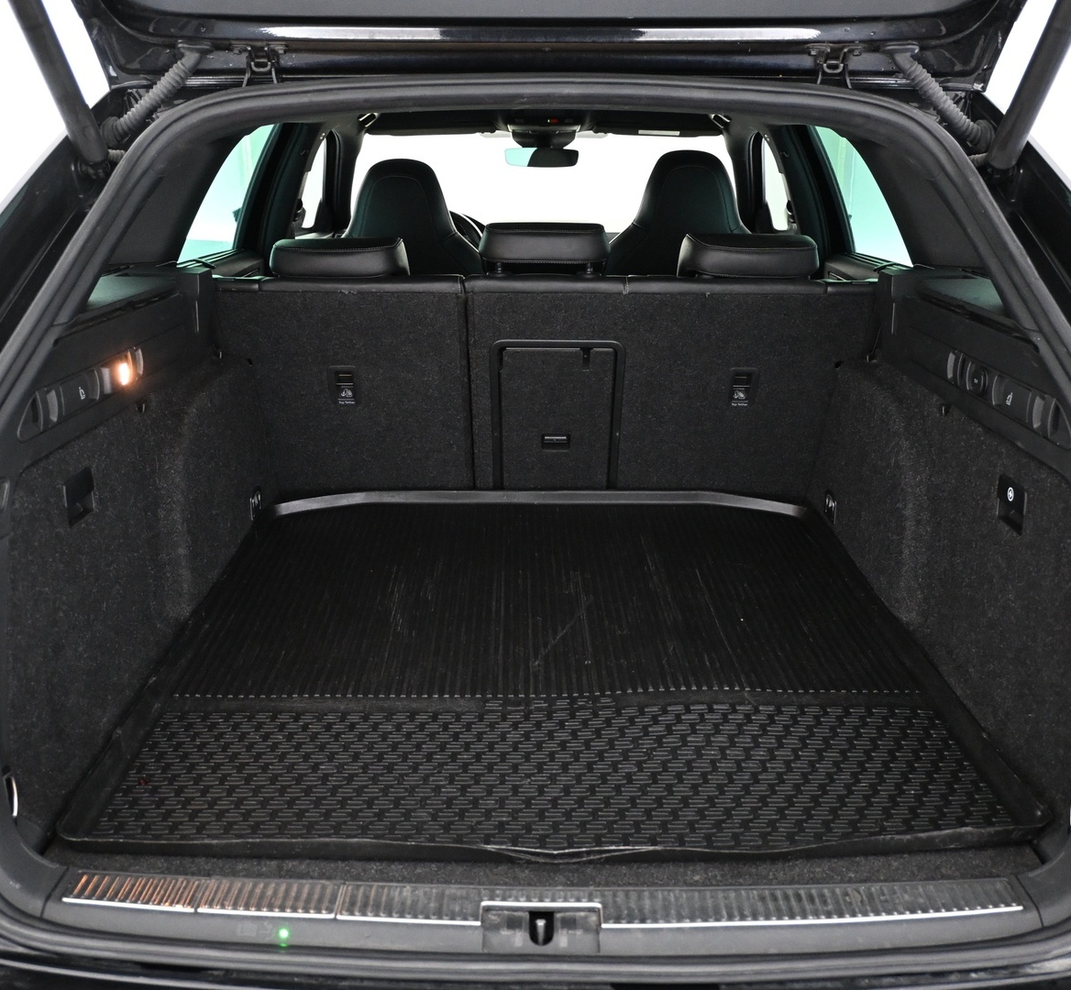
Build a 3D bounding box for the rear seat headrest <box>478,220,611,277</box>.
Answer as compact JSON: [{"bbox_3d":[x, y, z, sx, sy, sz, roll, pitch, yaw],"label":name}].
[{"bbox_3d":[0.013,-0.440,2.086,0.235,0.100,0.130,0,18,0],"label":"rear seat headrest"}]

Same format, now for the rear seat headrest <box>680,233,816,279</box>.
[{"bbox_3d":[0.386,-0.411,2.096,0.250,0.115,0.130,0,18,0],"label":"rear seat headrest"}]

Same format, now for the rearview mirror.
[{"bbox_3d":[0.020,-1.070,3.660,0.240,0.067,0.045,4,18,12],"label":"rearview mirror"}]

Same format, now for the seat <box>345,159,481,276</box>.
[{"bbox_3d":[-0.345,-0.515,3.471,0.540,0.960,0.800,0,18,0],"label":"seat"}]

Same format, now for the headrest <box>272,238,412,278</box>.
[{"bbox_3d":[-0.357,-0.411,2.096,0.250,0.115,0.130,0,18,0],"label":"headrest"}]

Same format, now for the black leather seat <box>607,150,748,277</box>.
[{"bbox_3d":[0.393,-0.529,3.466,0.540,0.960,0.800,0,18,0],"label":"black leather seat"}]

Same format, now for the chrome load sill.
[{"bbox_3d":[0.007,0.406,1.112,0.930,0.045,0.100,0,18,0],"label":"chrome load sill"}]

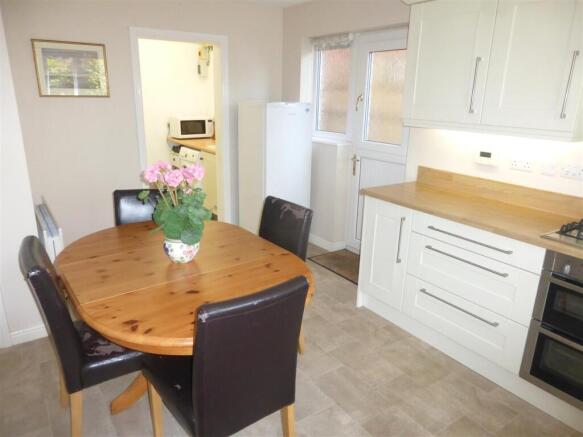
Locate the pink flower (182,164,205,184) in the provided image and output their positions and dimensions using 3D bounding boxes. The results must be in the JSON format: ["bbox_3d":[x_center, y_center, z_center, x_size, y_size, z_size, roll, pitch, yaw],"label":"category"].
[{"bbox_3d":[-0.471,-0.211,1.942,0.108,0.095,0.100,-3,18,-13],"label":"pink flower"}]

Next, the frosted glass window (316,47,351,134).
[{"bbox_3d":[0.423,-1.285,4.106,0.060,0.870,0.580,-11,21,-34],"label":"frosted glass window"}]

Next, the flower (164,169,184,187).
[{"bbox_3d":[-0.556,-0.195,1.920,0.095,0.088,0.092,-3,17,-16],"label":"flower"}]

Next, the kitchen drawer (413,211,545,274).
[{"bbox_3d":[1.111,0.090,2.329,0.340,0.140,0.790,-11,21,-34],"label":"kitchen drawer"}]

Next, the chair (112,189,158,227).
[{"bbox_3d":[-0.907,0.325,2.609,0.420,0.940,0.550,-3,17,-16],"label":"chair"}]

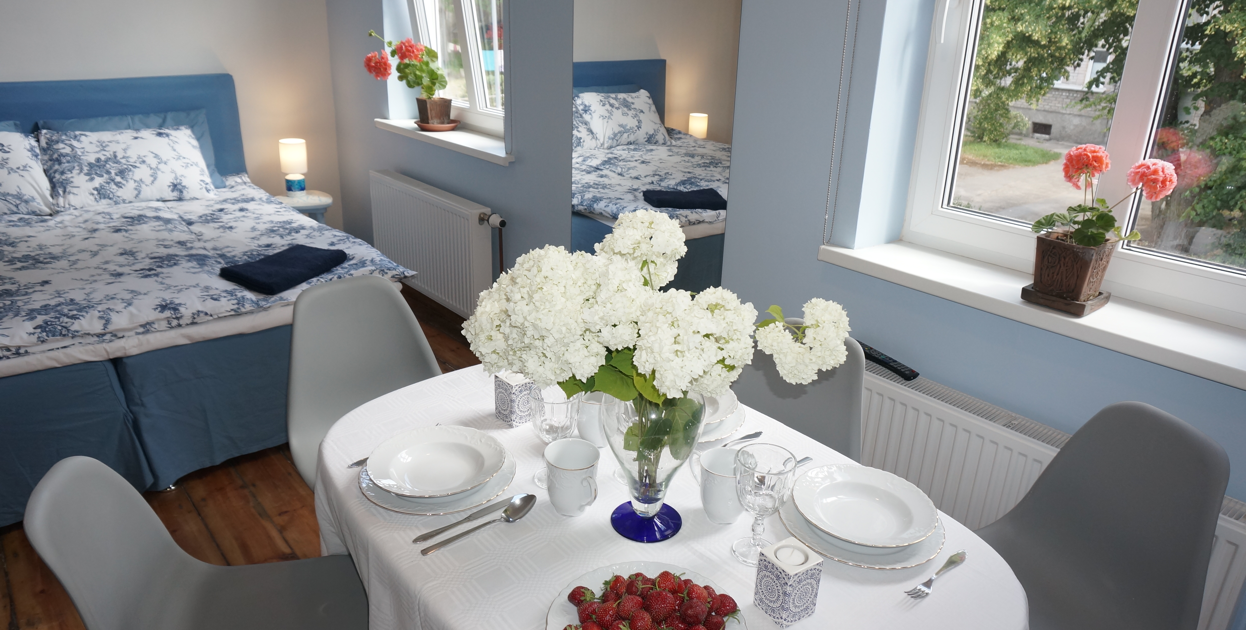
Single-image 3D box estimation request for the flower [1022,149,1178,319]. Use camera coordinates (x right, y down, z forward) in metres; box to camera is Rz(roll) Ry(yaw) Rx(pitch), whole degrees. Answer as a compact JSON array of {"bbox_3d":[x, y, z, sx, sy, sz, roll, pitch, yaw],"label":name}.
[{"bbox_3d":[1.027,-0.189,1.793,0.215,0.356,0.235,-15,27,-37],"label":"flower"}]

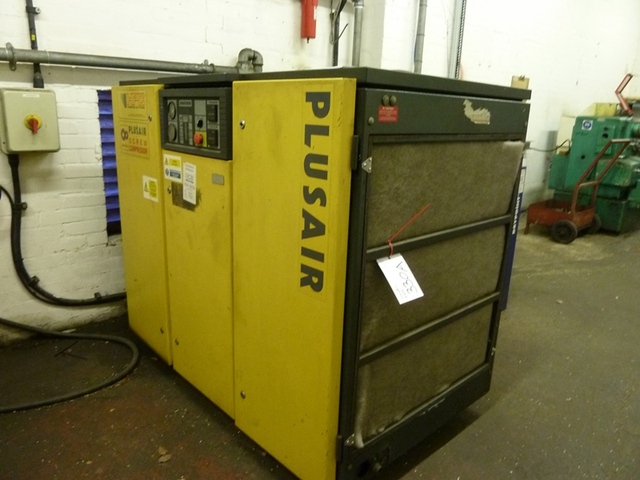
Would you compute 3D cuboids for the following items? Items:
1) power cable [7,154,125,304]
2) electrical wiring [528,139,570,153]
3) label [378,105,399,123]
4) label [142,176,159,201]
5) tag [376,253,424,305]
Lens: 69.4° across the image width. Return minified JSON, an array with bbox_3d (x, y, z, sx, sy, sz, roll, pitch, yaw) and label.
[{"bbox_3d":[-1.297,-0.026,2.401,0.516,0.836,0.065,-11,20,-41],"label":"power cable"},{"bbox_3d":[2.762,-1.129,5.550,0.650,0.170,0.100,-11,20,-41],"label":"electrical wiring"},{"bbox_3d":[0.176,-0.320,1.181,0.078,0.039,0.004,-12,21,-42],"label":"label"},{"bbox_3d":[-0.724,-0.218,1.976,0.004,0.098,0.142,-12,21,-42],"label":"label"},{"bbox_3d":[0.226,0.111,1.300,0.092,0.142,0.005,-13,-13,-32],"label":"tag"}]

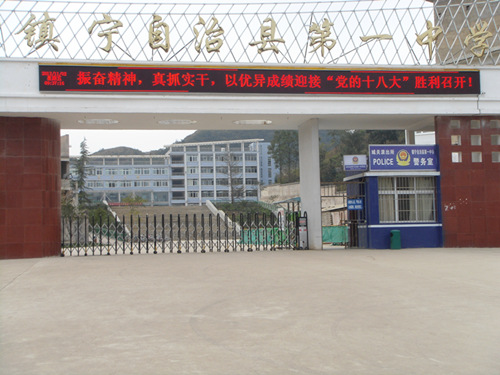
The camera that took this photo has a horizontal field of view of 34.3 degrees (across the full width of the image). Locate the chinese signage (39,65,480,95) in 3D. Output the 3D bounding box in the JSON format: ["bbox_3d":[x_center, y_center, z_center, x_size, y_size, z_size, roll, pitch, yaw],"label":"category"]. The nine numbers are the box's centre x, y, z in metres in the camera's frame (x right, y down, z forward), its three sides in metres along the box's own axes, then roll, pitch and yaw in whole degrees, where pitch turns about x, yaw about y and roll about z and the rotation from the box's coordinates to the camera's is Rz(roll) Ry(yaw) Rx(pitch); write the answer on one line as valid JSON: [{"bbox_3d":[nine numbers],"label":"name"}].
[{"bbox_3d":[0.655,-3.630,27.491,15.150,0.900,0.250,-1,-3,-9],"label":"chinese signage"}]

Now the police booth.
[{"bbox_3d":[5.216,0.402,29.668,2.834,3.667,2.600,-1,-3,-9],"label":"police booth"}]

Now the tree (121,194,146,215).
[{"bbox_3d":[-13.632,3.417,94.846,3.100,5.200,3.000,-1,-3,-9],"label":"tree"}]

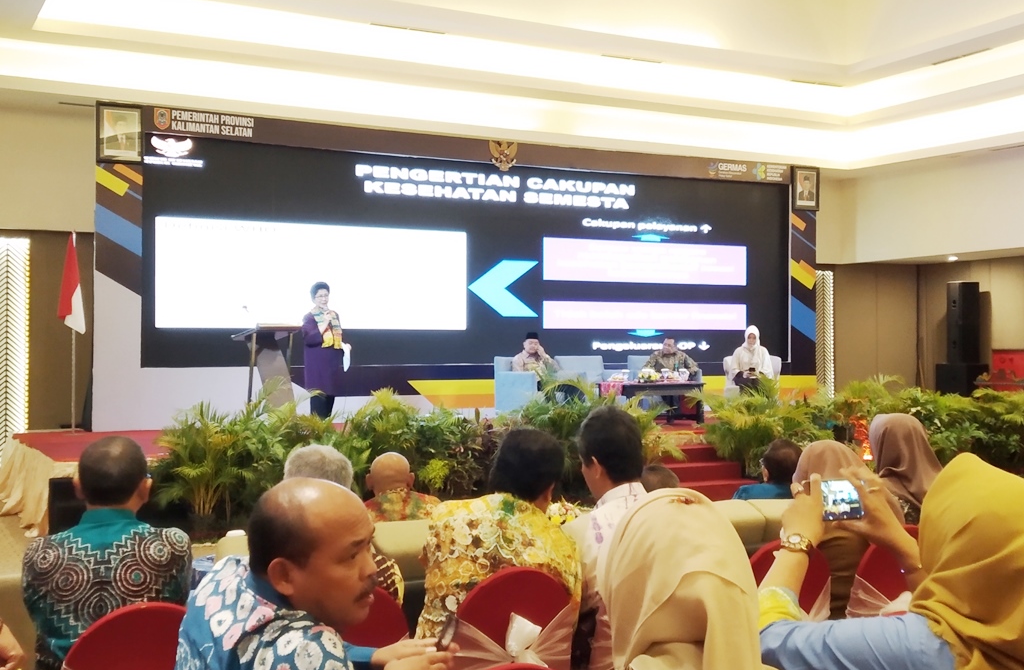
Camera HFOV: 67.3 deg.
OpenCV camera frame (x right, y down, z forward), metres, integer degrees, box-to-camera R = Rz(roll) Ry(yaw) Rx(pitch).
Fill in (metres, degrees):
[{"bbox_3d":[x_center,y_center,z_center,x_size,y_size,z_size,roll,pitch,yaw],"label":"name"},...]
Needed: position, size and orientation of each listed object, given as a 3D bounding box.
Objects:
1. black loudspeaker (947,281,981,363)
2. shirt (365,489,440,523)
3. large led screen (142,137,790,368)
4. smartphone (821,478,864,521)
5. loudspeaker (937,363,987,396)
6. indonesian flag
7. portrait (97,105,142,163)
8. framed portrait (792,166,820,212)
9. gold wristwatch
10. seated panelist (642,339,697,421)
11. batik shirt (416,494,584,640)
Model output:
[{"bbox_3d":[6.751,-0.179,11.500,0.360,1.210,0.280,0,-1,-19],"label":"black loudspeaker"},{"bbox_3d":[-0.493,0.952,3.150,0.450,0.600,0.300,0,-1,-14],"label":"shirt"},{"bbox_3d":[-0.026,-0.970,10.592,9.170,2.750,0.130,0,-1,-19],"label":"large led screen"},{"bbox_3d":[0.599,0.296,1.370,0.146,0.073,0.009,-3,1,0],"label":"smartphone"},{"bbox_3d":[6.744,0.755,11.500,0.460,0.660,0.500,0,-1,-19],"label":"loudspeaker"},{"bbox_3d":[-4.943,-0.579,8.650,0.250,1.120,0.180,0,-1,-19],"label":"indonesian flag"},{"bbox_3d":[-4.571,-2.347,8.983,0.485,0.689,0.050,0,-1,-19],"label":"portrait"},{"bbox_3d":[4.603,-2.286,12.077,0.518,0.695,0.050,0,-1,-19],"label":"framed portrait"},{"bbox_3d":[0.477,0.351,1.290,0.054,0.043,0.028,6,34,28],"label":"gold wristwatch"},{"bbox_3d":[2.099,0.593,10.250,0.700,1.120,0.800,0,-1,3],"label":"seated panelist"},{"bbox_3d":[-0.043,0.766,2.430,0.510,0.580,0.330,0,-1,-5],"label":"batik shirt"}]

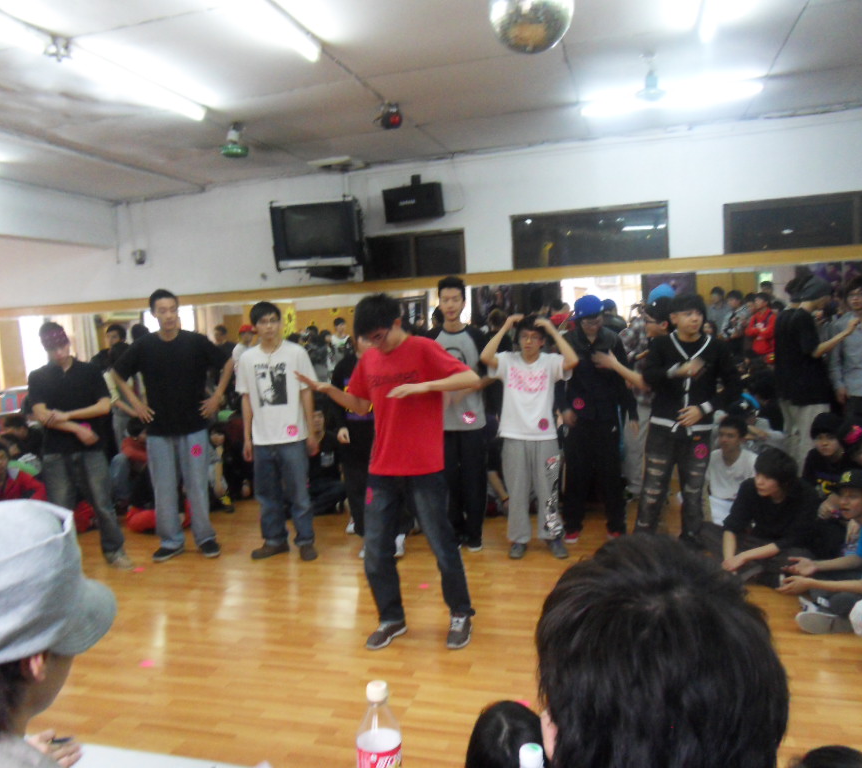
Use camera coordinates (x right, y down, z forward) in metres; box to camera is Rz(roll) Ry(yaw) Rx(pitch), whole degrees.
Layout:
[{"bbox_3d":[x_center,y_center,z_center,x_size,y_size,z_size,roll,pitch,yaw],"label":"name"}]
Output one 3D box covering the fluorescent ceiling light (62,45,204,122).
[{"bbox_3d":[-1.661,-1.720,4.141,0.100,0.080,1.220,-2,5,15],"label":"fluorescent ceiling light"}]

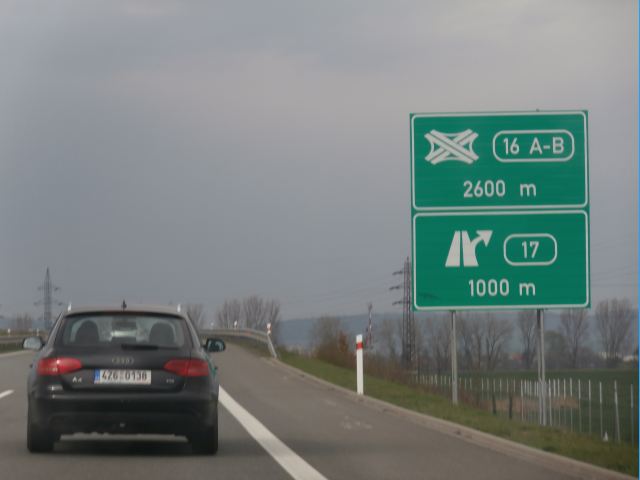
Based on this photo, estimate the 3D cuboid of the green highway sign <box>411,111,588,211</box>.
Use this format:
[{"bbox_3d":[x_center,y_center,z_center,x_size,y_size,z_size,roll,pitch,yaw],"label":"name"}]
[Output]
[{"bbox_3d":[3.402,-1.489,58.000,3.340,1.850,0.090,-1,-2,-2],"label":"green highway sign"}]

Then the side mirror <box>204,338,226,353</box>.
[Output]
[{"bbox_3d":[-1.060,1.073,31.200,0.215,0.140,0.120,0,-2,-3],"label":"side mirror"}]

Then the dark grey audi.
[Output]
[{"bbox_3d":[-1.962,1.345,30.700,1.950,1.450,4.700,0,-2,-3],"label":"dark grey audi"}]

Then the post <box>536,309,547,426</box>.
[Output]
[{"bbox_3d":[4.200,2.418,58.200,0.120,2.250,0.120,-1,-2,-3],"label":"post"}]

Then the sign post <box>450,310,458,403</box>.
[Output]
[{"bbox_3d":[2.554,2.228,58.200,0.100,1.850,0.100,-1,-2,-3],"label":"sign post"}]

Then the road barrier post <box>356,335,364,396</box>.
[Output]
[{"bbox_3d":[0.699,2.157,53.000,0.115,1.040,0.100,-1,-2,-3],"label":"road barrier post"}]

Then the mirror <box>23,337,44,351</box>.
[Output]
[{"bbox_3d":[-2.913,1.052,31.200,0.215,0.140,0.120,0,-2,-3],"label":"mirror"}]

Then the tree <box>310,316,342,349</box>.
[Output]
[{"bbox_3d":[0.593,8.621,280.000,2.900,3.300,2.800,-1,-2,-3],"label":"tree"}]

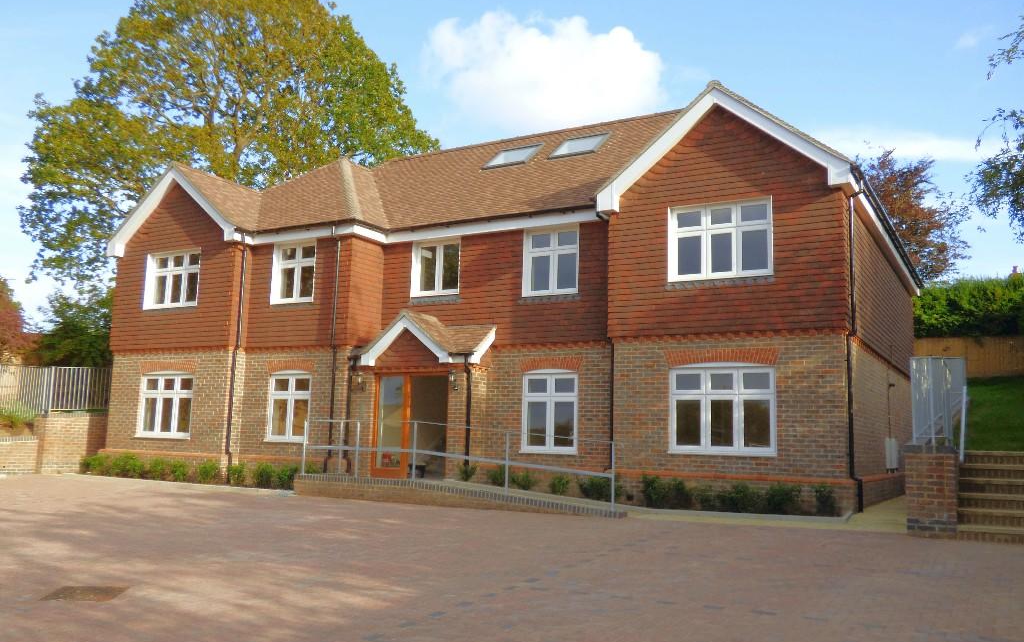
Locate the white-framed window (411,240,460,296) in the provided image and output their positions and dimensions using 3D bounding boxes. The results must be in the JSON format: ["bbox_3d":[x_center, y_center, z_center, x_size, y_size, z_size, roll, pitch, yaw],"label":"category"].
[{"bbox_3d":[-1.524,-1.080,17.553,1.211,1.176,0.150,-3,-9,30],"label":"white-framed window"}]

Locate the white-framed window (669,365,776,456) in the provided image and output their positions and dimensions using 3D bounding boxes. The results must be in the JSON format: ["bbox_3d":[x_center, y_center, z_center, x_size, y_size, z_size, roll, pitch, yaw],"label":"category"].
[{"bbox_3d":[3.358,1.424,13.810,1.760,1.460,0.130,-3,-9,30],"label":"white-framed window"}]

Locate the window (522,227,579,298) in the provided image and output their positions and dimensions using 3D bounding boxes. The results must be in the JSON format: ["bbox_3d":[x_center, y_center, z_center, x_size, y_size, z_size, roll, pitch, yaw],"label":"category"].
[{"bbox_3d":[0.754,-1.117,16.280,1.200,1.310,0.130,-3,-9,30],"label":"window"}]

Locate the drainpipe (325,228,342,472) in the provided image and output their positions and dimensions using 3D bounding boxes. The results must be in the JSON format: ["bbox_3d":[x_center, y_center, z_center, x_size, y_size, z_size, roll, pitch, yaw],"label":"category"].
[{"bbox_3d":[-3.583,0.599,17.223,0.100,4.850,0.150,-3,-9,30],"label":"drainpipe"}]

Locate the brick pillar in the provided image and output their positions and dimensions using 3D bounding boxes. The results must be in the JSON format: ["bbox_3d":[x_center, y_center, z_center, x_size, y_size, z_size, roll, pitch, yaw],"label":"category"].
[{"bbox_3d":[5.062,2.032,10.307,0.540,1.040,0.550,-3,-9,30],"label":"brick pillar"}]

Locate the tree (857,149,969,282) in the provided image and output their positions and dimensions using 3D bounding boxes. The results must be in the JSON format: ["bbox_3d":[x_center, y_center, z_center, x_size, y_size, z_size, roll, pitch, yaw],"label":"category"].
[{"bbox_3d":[15.200,-1.750,35.000,7.200,10.300,7.200,-3,-9,30],"label":"tree"}]

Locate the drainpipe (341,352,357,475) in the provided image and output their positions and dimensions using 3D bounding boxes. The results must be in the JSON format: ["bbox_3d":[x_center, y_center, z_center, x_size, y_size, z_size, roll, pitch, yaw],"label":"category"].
[{"bbox_3d":[-3.207,1.815,16.965,0.130,2.360,0.110,-3,-9,30],"label":"drainpipe"}]

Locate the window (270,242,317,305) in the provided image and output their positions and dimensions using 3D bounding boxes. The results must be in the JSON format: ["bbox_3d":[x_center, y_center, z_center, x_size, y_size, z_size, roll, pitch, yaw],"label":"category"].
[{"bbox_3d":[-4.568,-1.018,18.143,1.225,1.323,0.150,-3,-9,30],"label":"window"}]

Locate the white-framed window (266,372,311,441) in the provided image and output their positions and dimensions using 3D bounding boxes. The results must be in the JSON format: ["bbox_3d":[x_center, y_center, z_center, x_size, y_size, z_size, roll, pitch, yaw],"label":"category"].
[{"bbox_3d":[-4.594,1.757,17.749,1.196,1.471,0.140,-3,-9,30],"label":"white-framed window"}]

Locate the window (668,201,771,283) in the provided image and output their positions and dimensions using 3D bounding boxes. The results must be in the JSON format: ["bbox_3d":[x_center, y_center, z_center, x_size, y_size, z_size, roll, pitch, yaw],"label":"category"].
[{"bbox_3d":[3.419,-1.342,14.172,1.740,1.310,0.130,-3,-9,30],"label":"window"}]

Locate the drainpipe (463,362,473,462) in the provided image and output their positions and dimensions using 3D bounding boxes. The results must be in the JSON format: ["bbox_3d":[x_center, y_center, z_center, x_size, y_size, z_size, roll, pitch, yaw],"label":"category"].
[{"bbox_3d":[-0.810,1.675,15.881,0.090,1.935,0.090,-3,-9,30],"label":"drainpipe"}]

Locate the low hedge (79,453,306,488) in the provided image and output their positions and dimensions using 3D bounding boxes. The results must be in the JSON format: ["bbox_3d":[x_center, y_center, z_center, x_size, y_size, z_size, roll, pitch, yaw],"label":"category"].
[{"bbox_3d":[-6.893,3.121,18.147,6.750,0.520,0.550,-3,-9,30],"label":"low hedge"}]

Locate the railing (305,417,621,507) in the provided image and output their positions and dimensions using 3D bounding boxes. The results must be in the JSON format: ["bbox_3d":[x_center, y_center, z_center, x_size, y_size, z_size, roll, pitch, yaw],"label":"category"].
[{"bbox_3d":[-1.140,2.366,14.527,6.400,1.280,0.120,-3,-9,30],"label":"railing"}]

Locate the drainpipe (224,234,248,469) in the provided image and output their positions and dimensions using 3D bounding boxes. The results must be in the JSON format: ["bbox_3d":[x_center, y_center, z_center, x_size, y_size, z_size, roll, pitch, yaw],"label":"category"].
[{"bbox_3d":[-5.843,0.744,18.161,0.135,5.014,0.110,-3,-9,30],"label":"drainpipe"}]

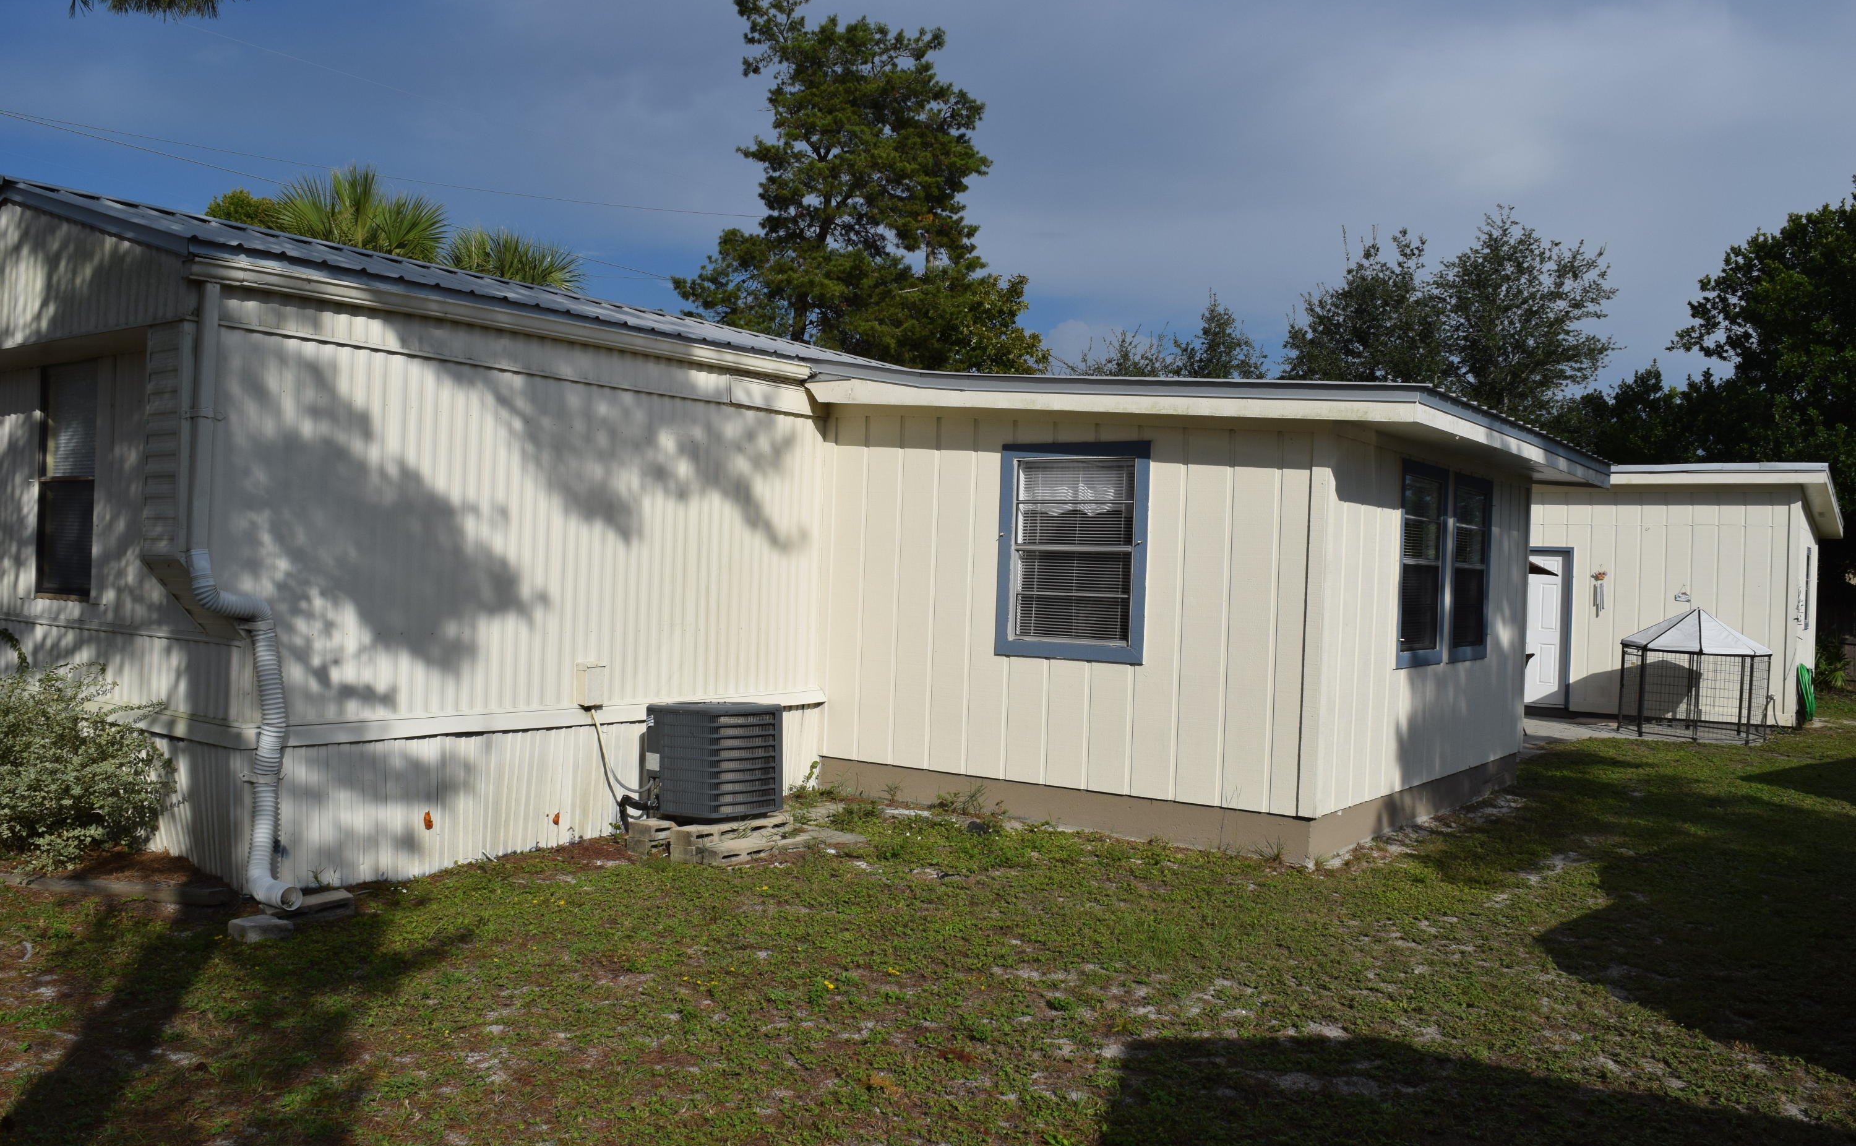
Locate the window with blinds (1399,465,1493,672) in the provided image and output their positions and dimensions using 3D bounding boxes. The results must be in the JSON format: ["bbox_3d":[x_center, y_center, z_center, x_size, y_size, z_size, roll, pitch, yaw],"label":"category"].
[{"bbox_3d":[3.709,-0.028,9.937,0.100,1.370,2.200,2,0,36],"label":"window with blinds"}]

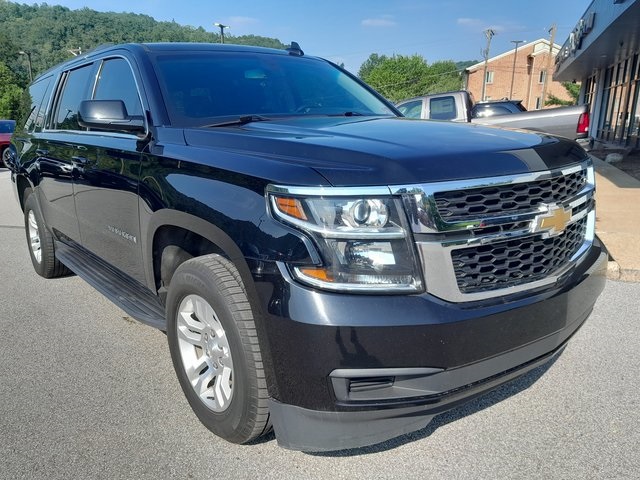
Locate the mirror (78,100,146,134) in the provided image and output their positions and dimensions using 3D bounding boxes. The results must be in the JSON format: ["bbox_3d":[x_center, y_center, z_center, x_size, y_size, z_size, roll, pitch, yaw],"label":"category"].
[{"bbox_3d":[-0.936,-0.546,2.203,0.250,0.160,0.200,-12,16,-38],"label":"mirror"}]

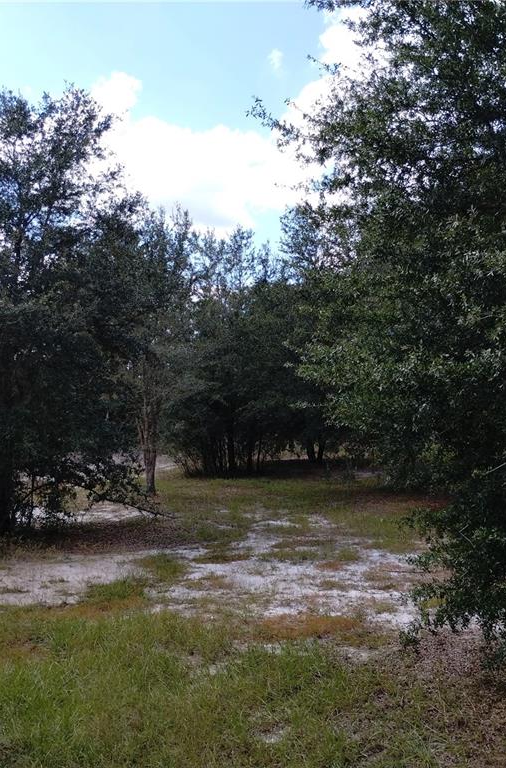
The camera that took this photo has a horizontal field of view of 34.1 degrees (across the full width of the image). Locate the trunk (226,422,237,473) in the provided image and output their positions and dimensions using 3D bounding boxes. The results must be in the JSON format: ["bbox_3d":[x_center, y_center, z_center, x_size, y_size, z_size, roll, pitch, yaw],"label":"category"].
[{"bbox_3d":[-0.560,1.650,21.500,0.300,1.300,0.300,0,-2,0],"label":"trunk"}]

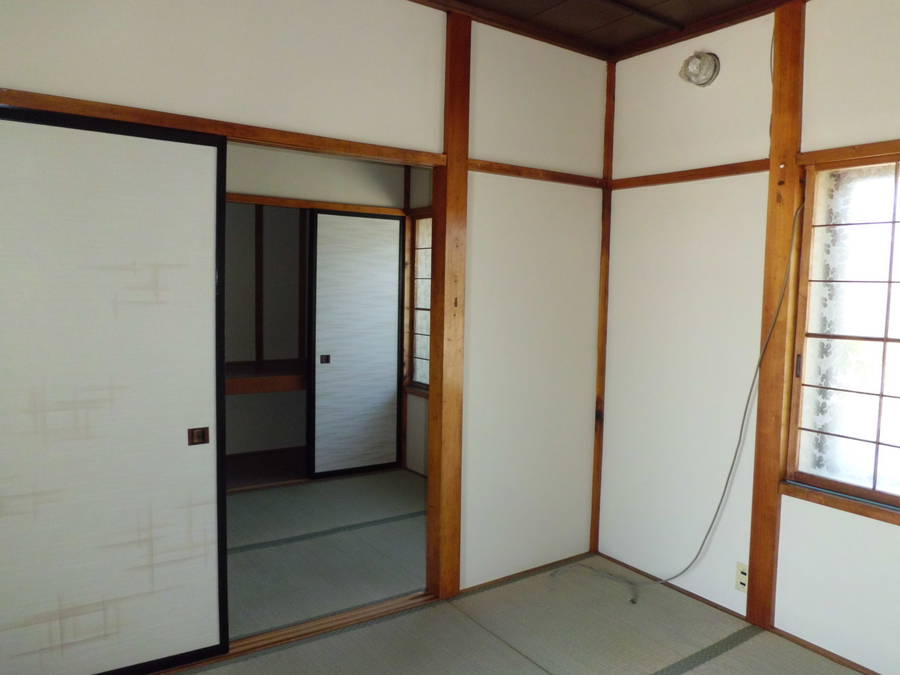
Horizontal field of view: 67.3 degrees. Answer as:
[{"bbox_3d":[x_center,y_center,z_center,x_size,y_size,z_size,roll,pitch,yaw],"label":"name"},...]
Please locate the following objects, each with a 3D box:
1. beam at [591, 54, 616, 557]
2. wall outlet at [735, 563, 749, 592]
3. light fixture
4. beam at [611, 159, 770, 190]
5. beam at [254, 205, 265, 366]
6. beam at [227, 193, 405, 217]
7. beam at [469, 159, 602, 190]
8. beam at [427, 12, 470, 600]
[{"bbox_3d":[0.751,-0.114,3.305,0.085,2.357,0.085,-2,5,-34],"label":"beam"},{"bbox_3d":[1.175,0.965,2.704,0.012,0.118,0.070,-2,5,-34],"label":"wall outlet"},{"bbox_3d":[1.018,-1.094,2.772,0.070,0.141,0.151,-2,5,-34],"label":"light fixture"},{"bbox_3d":[0.991,-0.696,2.884,0.040,0.043,0.796,-2,5,-34],"label":"beam"},{"bbox_3d":[-1.395,-0.418,4.916,0.063,1.200,0.060,-2,5,-34],"label":"beam"},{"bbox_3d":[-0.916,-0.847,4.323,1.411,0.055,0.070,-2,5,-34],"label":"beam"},{"bbox_3d":[0.401,-0.713,2.985,0.818,0.043,0.040,-2,5,-34],"label":"beam"},{"bbox_3d":[-0.006,-0.091,2.794,0.107,2.362,0.100,-2,5,-34],"label":"beam"}]

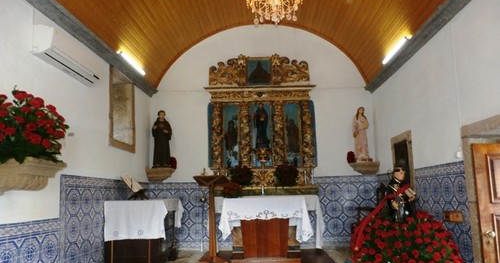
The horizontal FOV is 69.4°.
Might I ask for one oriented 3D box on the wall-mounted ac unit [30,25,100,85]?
[{"bbox_3d":[-2.042,-0.837,4.151,0.215,0.295,1.090,-3,-10,3],"label":"wall-mounted ac unit"}]

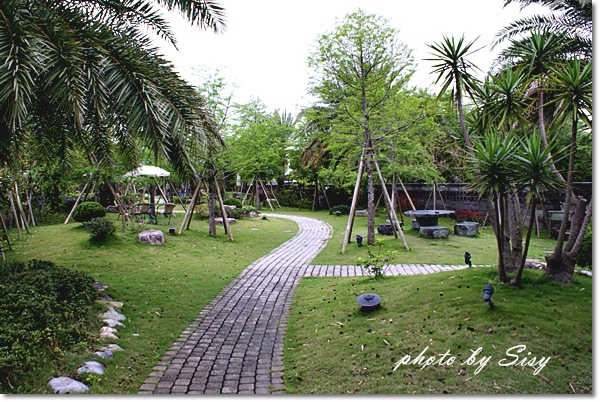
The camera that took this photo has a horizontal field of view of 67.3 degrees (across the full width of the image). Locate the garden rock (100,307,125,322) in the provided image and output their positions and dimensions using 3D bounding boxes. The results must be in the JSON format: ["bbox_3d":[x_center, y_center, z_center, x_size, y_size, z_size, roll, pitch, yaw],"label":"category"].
[{"bbox_3d":[-2.075,1.259,5.000,0.280,0.140,0.230,-1,3,-23],"label":"garden rock"}]

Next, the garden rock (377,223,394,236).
[{"bbox_3d":[2.754,0.898,14.300,0.600,0.360,0.550,0,3,11],"label":"garden rock"}]

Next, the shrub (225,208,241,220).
[{"bbox_3d":[-3.325,0.665,22.200,0.820,0.600,0.800,0,2,0],"label":"shrub"}]

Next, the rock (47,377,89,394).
[{"bbox_3d":[-1.736,1.387,3.380,0.300,0.120,0.200,-1,3,-27],"label":"rock"}]

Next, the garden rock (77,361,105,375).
[{"bbox_3d":[-1.683,1.337,3.620,0.220,0.100,0.170,-1,3,-25],"label":"garden rock"}]

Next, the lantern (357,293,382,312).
[{"bbox_3d":[0.844,1.250,5.550,0.295,0.210,0.295,0,2,0],"label":"lantern"}]

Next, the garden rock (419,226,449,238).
[{"bbox_3d":[4.058,0.958,13.700,0.870,0.340,0.600,1,3,16],"label":"garden rock"}]

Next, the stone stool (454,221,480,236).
[{"bbox_3d":[5.181,0.876,14.000,0.760,0.400,0.600,1,3,20],"label":"stone stool"}]

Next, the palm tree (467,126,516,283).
[{"bbox_3d":[2.634,0.075,6.150,0.720,2.060,0.680,1,3,23],"label":"palm tree"}]

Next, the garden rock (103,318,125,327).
[{"bbox_3d":[-2.143,1.396,5.180,0.250,0.075,0.170,0,2,0],"label":"garden rock"}]

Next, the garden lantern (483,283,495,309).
[{"bbox_3d":[2.091,1.065,5.000,0.120,0.270,0.140,0,3,10],"label":"garden lantern"}]

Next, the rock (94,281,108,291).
[{"bbox_3d":[-3.054,1.294,6.900,0.250,0.130,0.200,0,2,0],"label":"rock"}]

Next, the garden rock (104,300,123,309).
[{"bbox_3d":[-2.187,1.217,5.300,0.210,0.080,0.190,-1,3,-22],"label":"garden rock"}]

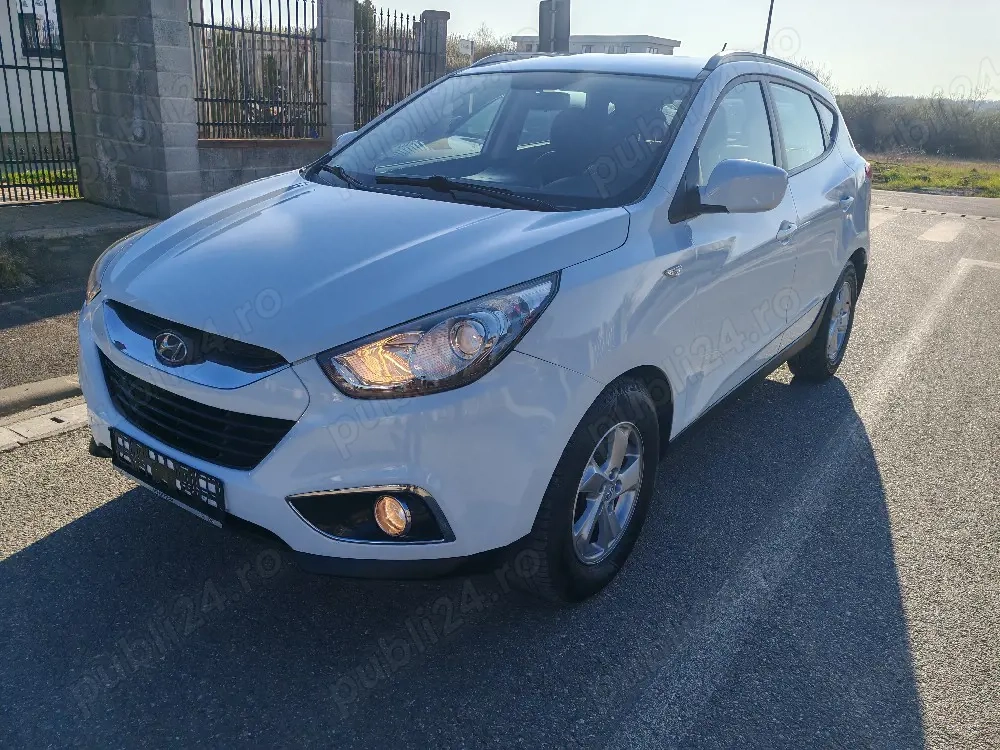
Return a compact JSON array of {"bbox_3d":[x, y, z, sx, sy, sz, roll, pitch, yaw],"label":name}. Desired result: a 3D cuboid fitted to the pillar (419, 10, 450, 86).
[{"bbox_3d":[-0.960,-3.731,10.810,0.320,2.380,0.400,15,23,33],"label":"pillar"}]

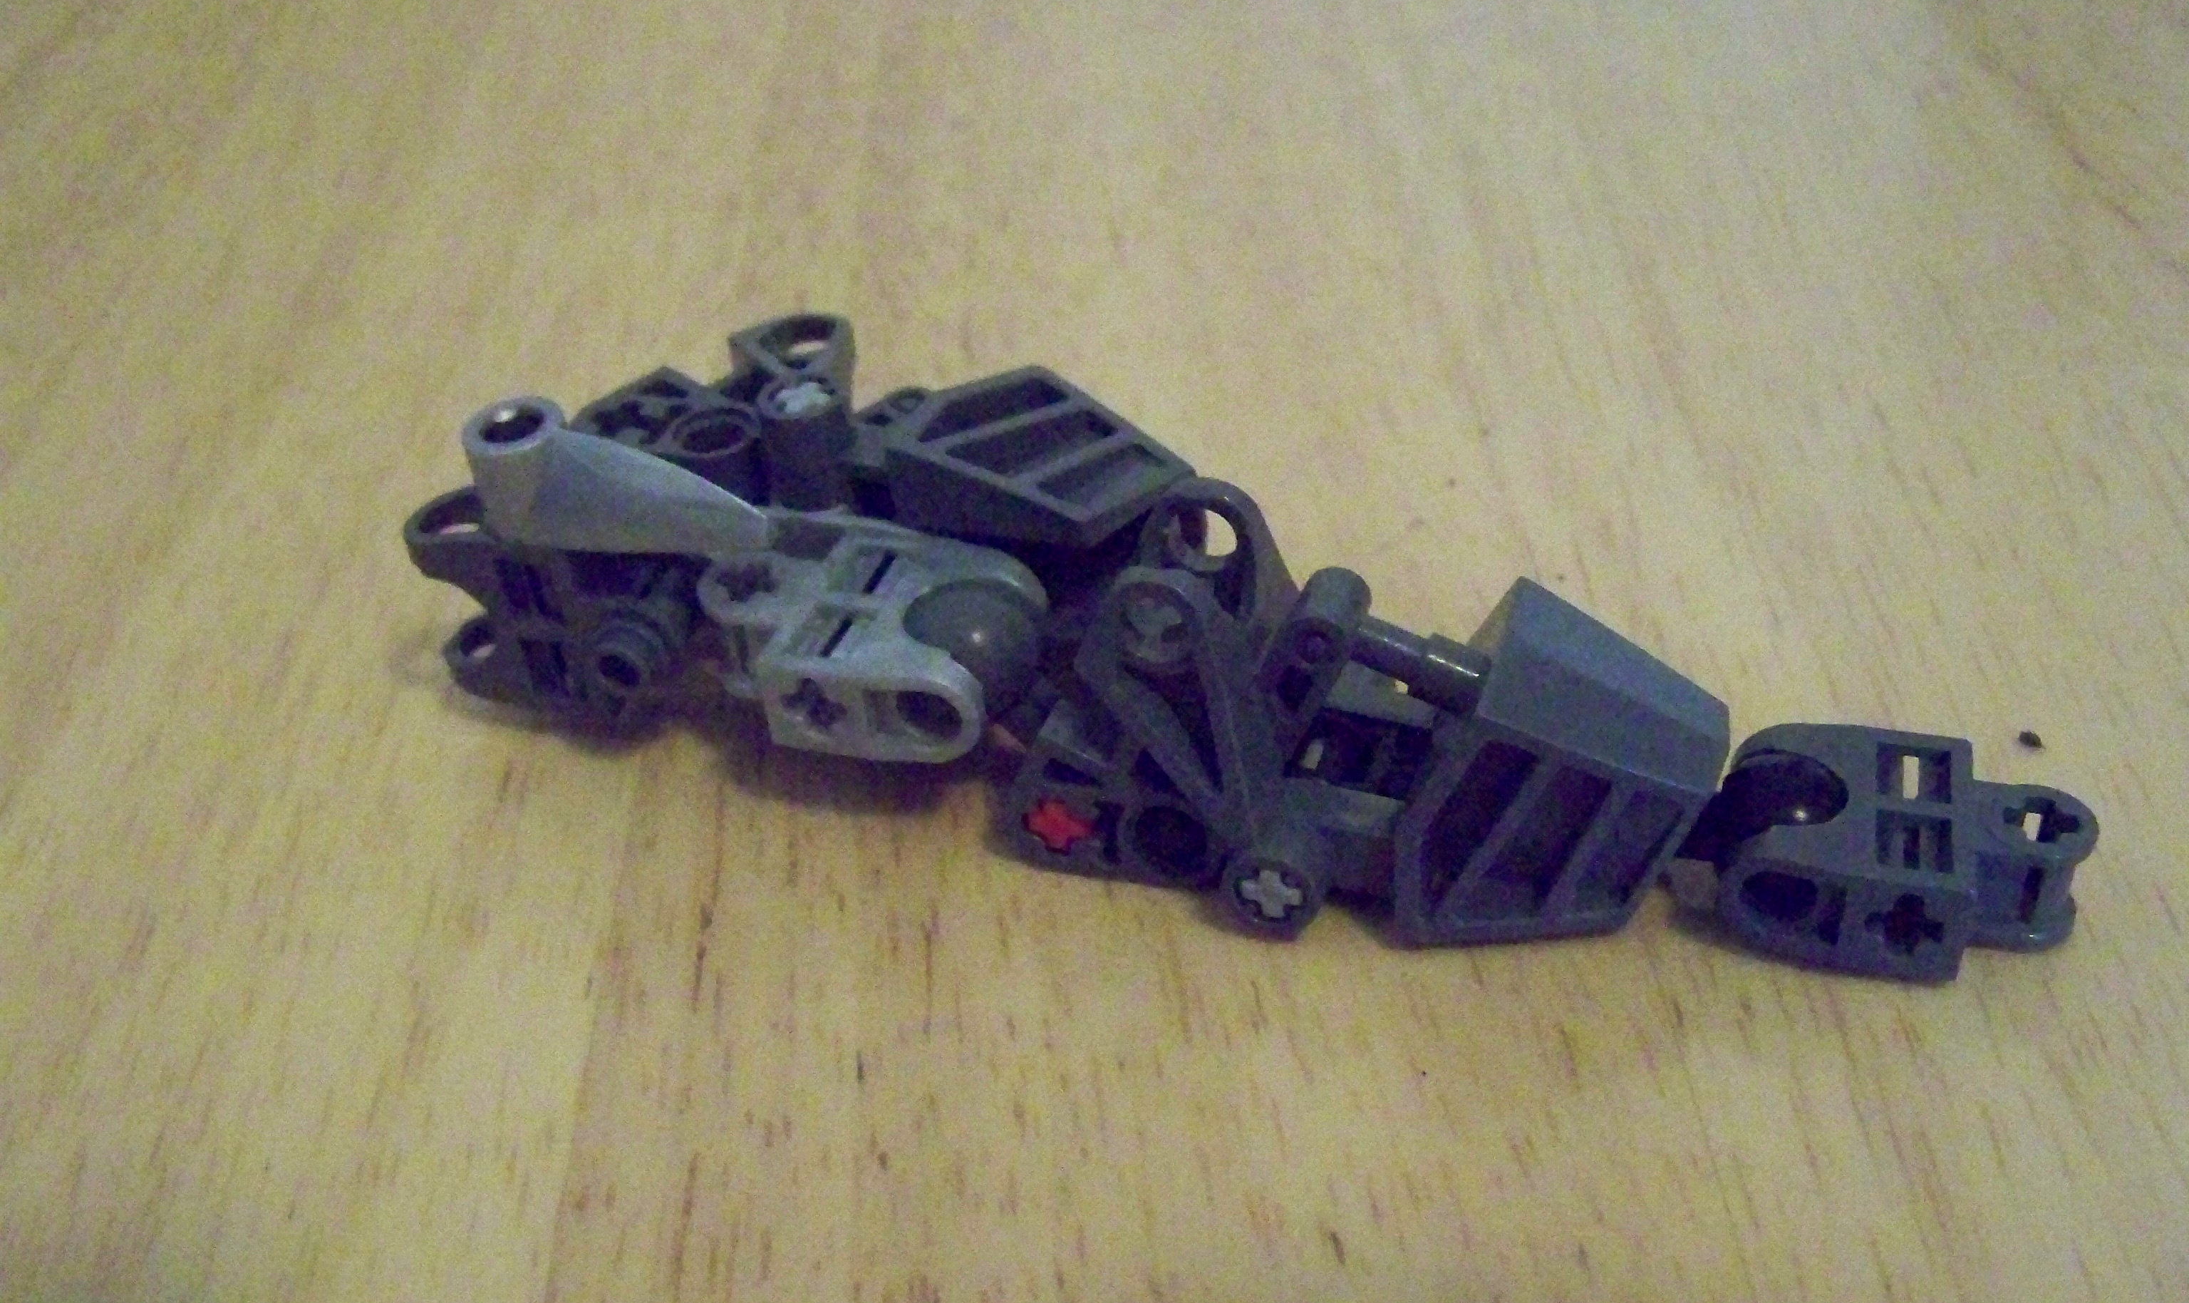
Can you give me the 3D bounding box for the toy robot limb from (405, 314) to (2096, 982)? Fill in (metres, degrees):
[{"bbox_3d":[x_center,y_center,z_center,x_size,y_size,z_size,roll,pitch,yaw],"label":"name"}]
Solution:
[{"bbox_3d":[0.008,-0.003,0.181,0.131,0.022,0.043,15,41,20],"label":"toy robot limb"}]

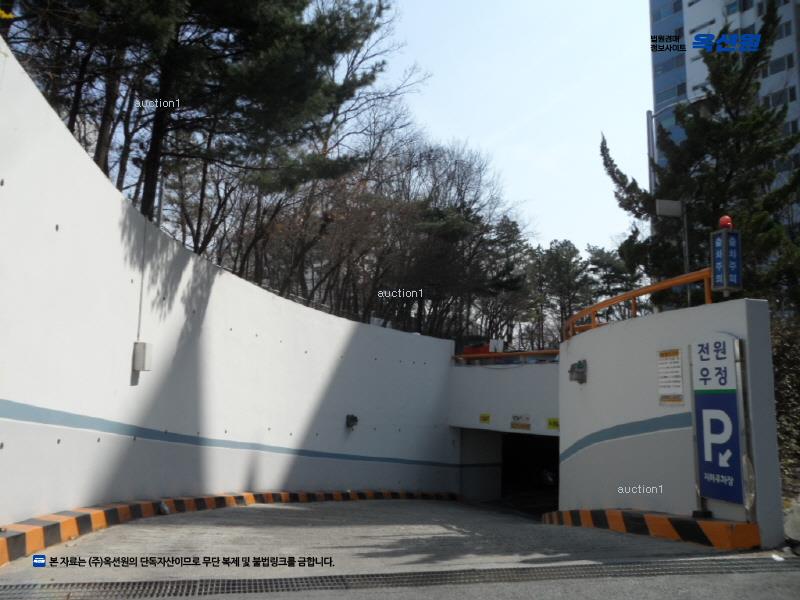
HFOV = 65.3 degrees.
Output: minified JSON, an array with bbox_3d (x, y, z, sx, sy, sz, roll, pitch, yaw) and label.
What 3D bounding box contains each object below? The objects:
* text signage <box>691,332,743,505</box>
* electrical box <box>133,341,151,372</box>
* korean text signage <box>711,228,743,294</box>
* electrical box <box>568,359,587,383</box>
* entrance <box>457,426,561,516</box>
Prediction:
[{"bbox_3d":[3.204,1.198,6.307,0.090,1.620,0.460,4,-8,-28],"label":"text signage"},{"bbox_3d":[-3.806,0.846,9.260,0.170,0.430,0.270,0,-7,2],"label":"electrical box"},{"bbox_3d":[3.400,-0.408,6.498,0.190,0.600,0.190,2,-7,-14],"label":"korean text signage"},{"bbox_3d":[2.977,1.188,10.437,0.220,0.370,0.320,1,-7,0],"label":"electrical box"},{"bbox_3d":[3.510,5.097,18.331,1.000,2.400,4.200,7,-9,-42],"label":"entrance"}]

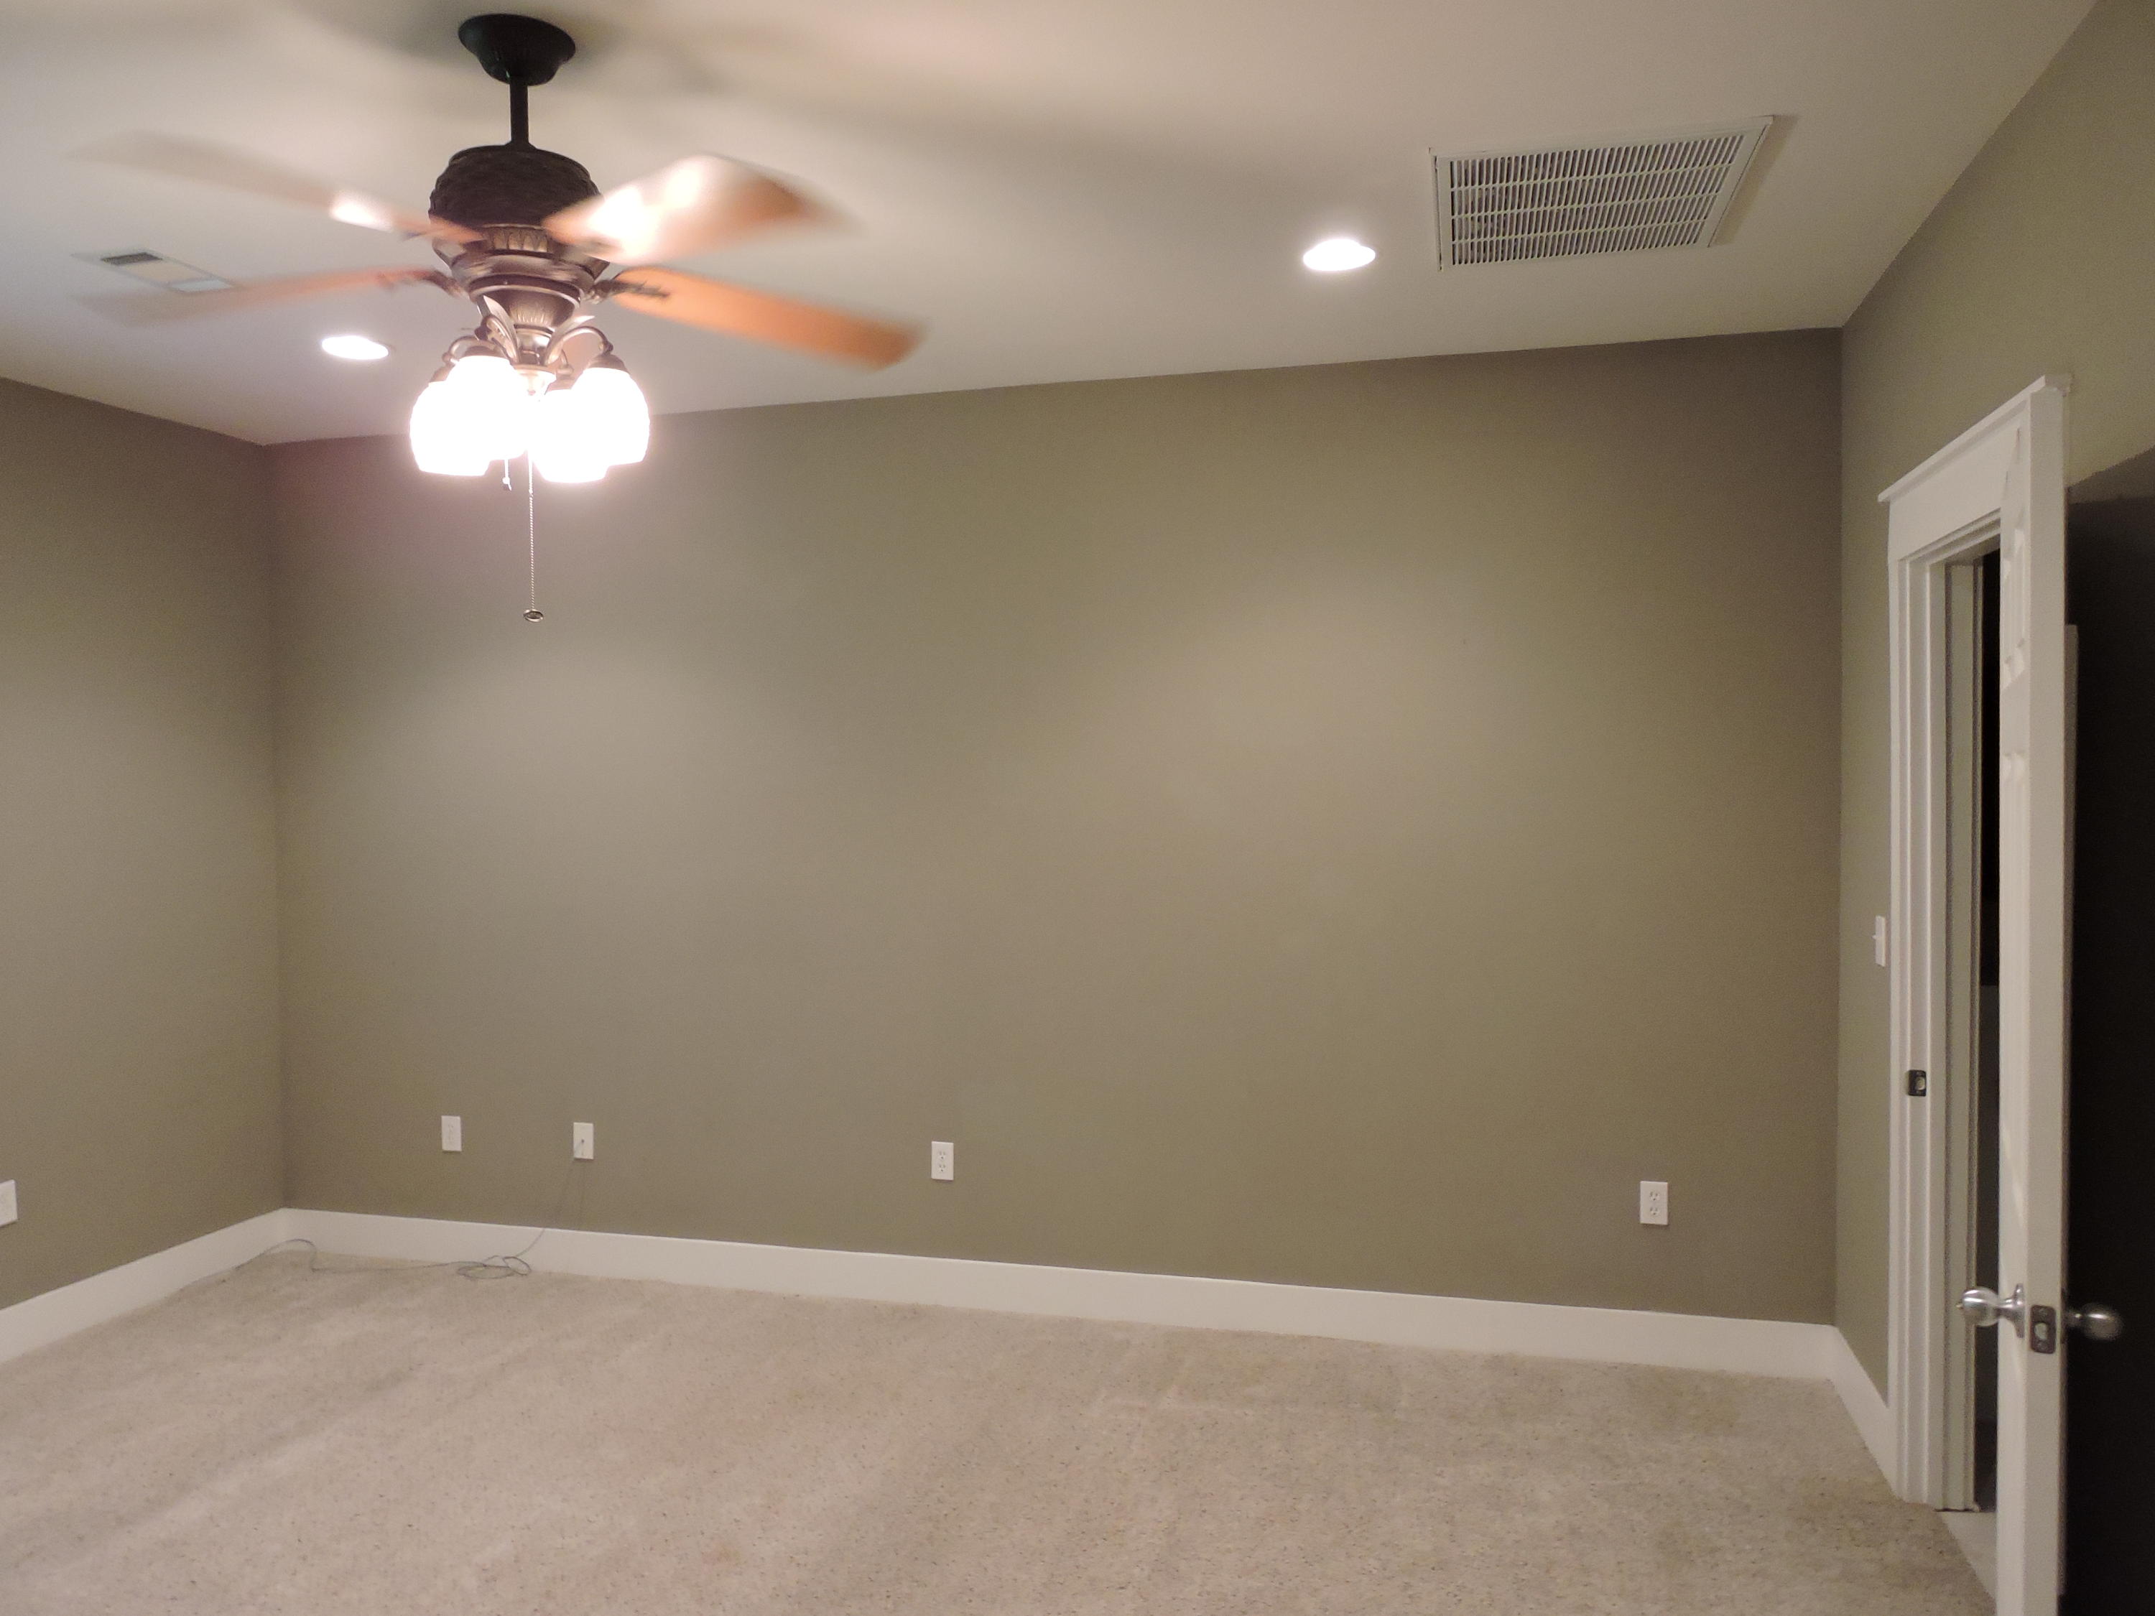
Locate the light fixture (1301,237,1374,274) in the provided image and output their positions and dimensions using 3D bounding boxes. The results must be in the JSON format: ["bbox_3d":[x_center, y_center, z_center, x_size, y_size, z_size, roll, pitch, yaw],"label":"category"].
[{"bbox_3d":[0.580,-1.226,3.315,0.168,0.030,0.168,0,1,15],"label":"light fixture"}]

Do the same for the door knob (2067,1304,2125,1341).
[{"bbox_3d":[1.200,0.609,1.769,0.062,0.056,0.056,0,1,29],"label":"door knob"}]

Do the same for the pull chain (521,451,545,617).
[{"bbox_3d":[-0.851,-0.429,2.335,0.030,0.270,0.030,0,1,15],"label":"pull chain"}]

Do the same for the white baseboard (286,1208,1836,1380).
[{"bbox_3d":[-0.378,1.438,4.532,4.893,0.147,0.018,0,1,15],"label":"white baseboard"}]

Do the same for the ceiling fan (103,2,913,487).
[{"bbox_3d":[-0.872,-0.858,2.334,1.300,0.670,1.300,0,1,15],"label":"ceiling fan"}]

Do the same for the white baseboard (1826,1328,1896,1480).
[{"bbox_3d":[1.917,1.434,3.669,0.016,0.147,0.525,0,1,15],"label":"white baseboard"}]

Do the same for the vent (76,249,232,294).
[{"bbox_3d":[-2.055,-1.200,3.348,0.195,0.020,0.275,0,1,15],"label":"vent"}]

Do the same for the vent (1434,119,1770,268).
[{"bbox_3d":[1.025,-1.219,3.013,0.585,0.025,0.690,0,1,15],"label":"vent"}]

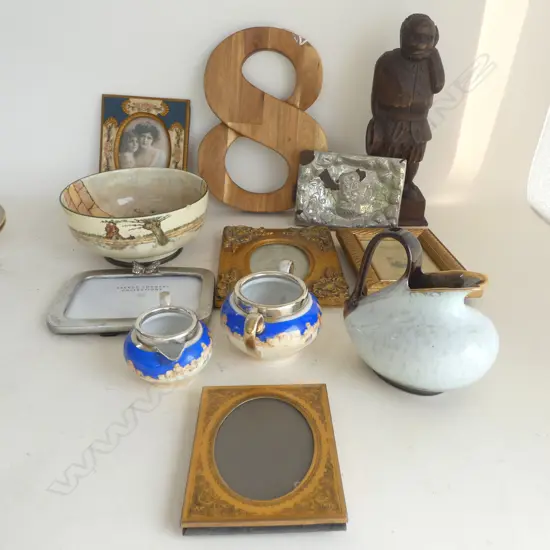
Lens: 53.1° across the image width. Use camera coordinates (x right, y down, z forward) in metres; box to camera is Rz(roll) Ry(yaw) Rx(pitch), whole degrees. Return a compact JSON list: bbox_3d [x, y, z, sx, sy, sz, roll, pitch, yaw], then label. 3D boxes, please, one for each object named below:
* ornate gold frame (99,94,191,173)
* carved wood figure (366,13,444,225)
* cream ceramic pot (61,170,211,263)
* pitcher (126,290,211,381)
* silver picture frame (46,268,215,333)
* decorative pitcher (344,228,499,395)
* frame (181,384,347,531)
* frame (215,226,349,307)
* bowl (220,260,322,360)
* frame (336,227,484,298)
[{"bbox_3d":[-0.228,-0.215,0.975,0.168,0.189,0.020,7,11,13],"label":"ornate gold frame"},{"bbox_3d":[0.197,-0.242,0.877,0.117,0.318,0.098,-1,29,-3],"label":"carved wood figure"},{"bbox_3d":[-0.197,-0.079,0.808,0.206,0.096,0.206,0,29,0],"label":"cream ceramic pot"},{"bbox_3d":[-0.111,0.071,0.575,0.091,0.056,0.124,-6,30,-13],"label":"pitcher"},{"bbox_3d":[-0.169,0.029,0.686,0.188,0.020,0.139,-1,29,-3],"label":"silver picture frame"},{"bbox_3d":[0.153,0.025,0.555,0.155,0.159,0.150,0,29,0],"label":"decorative pitcher"},{"bbox_3d":[-0.009,0.152,0.474,0.121,0.016,0.152,-1,29,-1],"label":"frame"},{"bbox_3d":[0.006,-0.016,0.772,0.170,0.018,0.203,0,31,-2],"label":"frame"},{"bbox_3d":[-0.004,0.044,0.612,0.113,0.070,0.152,10,30,15],"label":"bowl"},{"bbox_3d":[0.182,-0.018,0.782,0.146,0.017,0.196,-2,29,-4],"label":"frame"}]

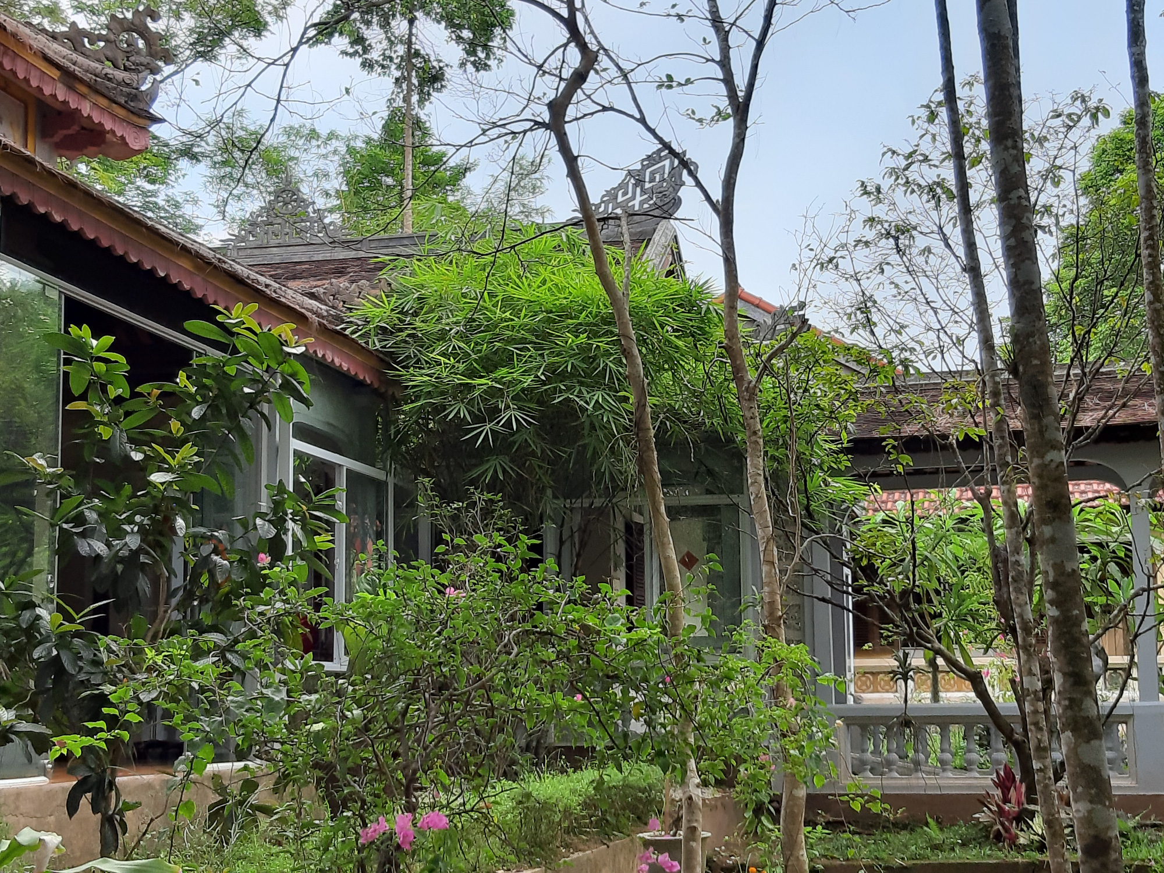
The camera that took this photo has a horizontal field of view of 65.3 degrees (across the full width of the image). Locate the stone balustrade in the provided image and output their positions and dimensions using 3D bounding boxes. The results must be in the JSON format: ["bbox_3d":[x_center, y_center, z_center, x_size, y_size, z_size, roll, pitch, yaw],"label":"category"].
[{"bbox_3d":[3.566,2.734,8.100,2.570,0.710,0.180,-1,-6,6],"label":"stone balustrade"}]

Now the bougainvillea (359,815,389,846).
[{"bbox_3d":[-0.665,1.258,2.900,0.094,0.091,0.080,-1,-6,0],"label":"bougainvillea"}]

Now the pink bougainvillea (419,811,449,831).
[{"bbox_3d":[-0.473,1.227,2.900,0.100,0.061,0.075,-1,-6,0],"label":"pink bougainvillea"}]

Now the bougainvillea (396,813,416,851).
[{"bbox_3d":[-0.562,1.264,2.900,0.063,0.113,0.070,-1,-6,0],"label":"bougainvillea"}]

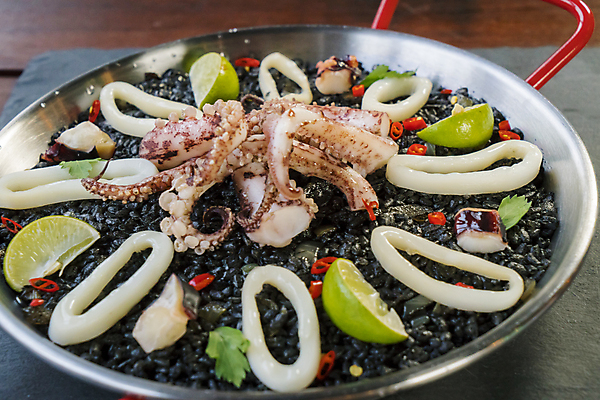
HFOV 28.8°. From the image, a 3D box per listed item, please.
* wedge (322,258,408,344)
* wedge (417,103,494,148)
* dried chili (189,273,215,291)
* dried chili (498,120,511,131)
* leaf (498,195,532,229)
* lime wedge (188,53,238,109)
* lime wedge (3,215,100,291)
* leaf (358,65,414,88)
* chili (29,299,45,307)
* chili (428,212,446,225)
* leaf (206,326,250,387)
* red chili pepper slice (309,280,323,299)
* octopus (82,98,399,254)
[{"bbox_3d":[0.031,0.047,0.553,0.026,0.029,0.049,-28,42,-28],"label":"wedge"},{"bbox_3d":[0.091,-0.046,0.678,0.051,0.027,0.026,-20,39,-20],"label":"wedge"},{"bbox_3d":[-0.050,0.041,0.593,0.013,0.007,0.008,-23,41,-23],"label":"dried chili"},{"bbox_3d":[0.121,-0.044,0.691,0.007,0.005,0.006,-4,37,0],"label":"dried chili"},{"bbox_3d":[0.113,0.006,0.616,0.019,0.007,0.025,14,40,23],"label":"leaf"},{"bbox_3d":[-0.053,-0.075,0.728,0.029,0.030,0.047,-10,37,-8],"label":"lime wedge"},{"bbox_3d":[-0.136,0.019,0.617,0.027,0.024,0.056,26,46,34],"label":"lime wedge"},{"bbox_3d":[0.054,-0.078,0.736,0.034,0.012,0.022,-4,37,0],"label":"leaf"},{"bbox_3d":[-0.132,0.051,0.586,0.008,0.003,0.004,4,37,11],"label":"chili"},{"bbox_3d":[0.073,0.010,0.624,0.009,0.006,0.007,-4,37,0],"label":"chili"},{"bbox_3d":[-0.033,0.073,0.544,0.021,0.008,0.031,-12,37,-9],"label":"leaf"},{"bbox_3d":[0.008,0.045,0.583,0.008,0.007,0.009,-4,37,0],"label":"red chili pepper slice"},{"bbox_3d":[-0.035,-0.017,0.640,0.178,0.043,0.095,-4,37,0],"label":"octopus"}]

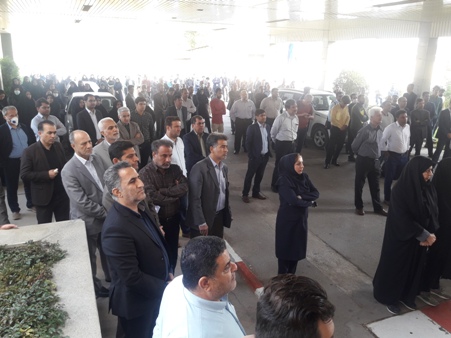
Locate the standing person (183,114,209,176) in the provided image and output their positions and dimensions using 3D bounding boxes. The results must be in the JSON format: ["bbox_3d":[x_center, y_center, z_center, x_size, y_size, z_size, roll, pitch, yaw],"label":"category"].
[{"bbox_3d":[-0.417,0.044,5.497,0.500,1.690,0.320,-11,20,-36],"label":"standing person"}]

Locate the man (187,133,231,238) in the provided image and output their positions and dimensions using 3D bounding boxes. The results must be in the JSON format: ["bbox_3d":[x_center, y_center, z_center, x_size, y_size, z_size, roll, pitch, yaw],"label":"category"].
[{"bbox_3d":[-0.162,0.505,3.699,0.380,1.760,0.520,11,19,31],"label":"man"}]

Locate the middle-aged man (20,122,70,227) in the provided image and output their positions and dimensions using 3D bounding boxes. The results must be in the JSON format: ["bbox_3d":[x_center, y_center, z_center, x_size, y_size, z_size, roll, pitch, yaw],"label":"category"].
[{"bbox_3d":[-2.127,0.286,4.394,0.400,1.745,0.540,6,17,17],"label":"middle-aged man"}]

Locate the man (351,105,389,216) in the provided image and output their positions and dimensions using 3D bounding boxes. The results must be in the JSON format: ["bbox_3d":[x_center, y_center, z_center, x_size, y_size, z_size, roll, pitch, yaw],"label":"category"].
[{"bbox_3d":[2.380,-0.091,5.987,0.530,1.770,0.380,-8,18,-28],"label":"man"}]

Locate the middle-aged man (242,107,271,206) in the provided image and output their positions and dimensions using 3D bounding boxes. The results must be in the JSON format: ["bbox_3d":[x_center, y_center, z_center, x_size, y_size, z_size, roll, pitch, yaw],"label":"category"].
[{"bbox_3d":[0.570,-0.234,6.500,0.520,1.660,0.400,-11,20,-35],"label":"middle-aged man"}]

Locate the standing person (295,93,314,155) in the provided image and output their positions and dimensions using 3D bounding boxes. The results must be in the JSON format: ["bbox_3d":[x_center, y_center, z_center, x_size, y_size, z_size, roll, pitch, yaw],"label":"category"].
[{"bbox_3d":[2.100,-1.142,9.802,0.500,1.690,0.370,-11,20,-36],"label":"standing person"}]

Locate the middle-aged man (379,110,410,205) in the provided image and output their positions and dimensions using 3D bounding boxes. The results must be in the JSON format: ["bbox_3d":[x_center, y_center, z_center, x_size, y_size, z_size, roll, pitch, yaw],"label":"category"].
[{"bbox_3d":[3.007,-0.183,6.470,0.500,1.700,0.320,-3,16,-14],"label":"middle-aged man"}]

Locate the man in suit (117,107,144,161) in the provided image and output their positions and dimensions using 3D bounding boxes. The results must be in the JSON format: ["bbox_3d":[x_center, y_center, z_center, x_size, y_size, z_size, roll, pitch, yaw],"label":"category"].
[{"bbox_3d":[-1.559,-0.130,5.938,0.560,1.720,0.400,-6,17,-24],"label":"man in suit"}]

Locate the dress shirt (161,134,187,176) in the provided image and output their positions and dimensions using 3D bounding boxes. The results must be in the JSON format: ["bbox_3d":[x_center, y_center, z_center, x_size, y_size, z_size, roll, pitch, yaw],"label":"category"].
[{"bbox_3d":[-0.695,-0.091,4.962,0.330,0.750,0.540,16,22,43],"label":"dress shirt"}]

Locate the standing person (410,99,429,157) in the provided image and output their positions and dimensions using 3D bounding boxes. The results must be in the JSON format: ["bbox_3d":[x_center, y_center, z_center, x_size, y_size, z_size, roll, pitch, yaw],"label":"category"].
[{"bbox_3d":[4.971,-0.948,9.298,0.520,1.675,0.340,5,17,16],"label":"standing person"}]

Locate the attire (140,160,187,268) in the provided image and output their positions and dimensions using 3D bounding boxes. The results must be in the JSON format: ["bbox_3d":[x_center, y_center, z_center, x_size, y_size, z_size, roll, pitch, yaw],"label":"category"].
[{"bbox_3d":[-0.589,0.672,3.548,0.560,1.450,0.380,-15,22,-43],"label":"attire"}]

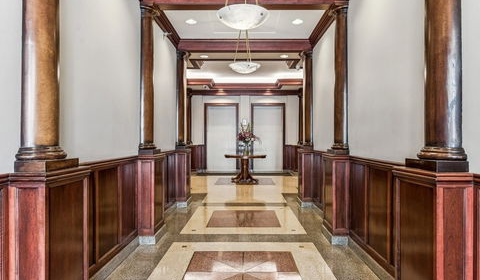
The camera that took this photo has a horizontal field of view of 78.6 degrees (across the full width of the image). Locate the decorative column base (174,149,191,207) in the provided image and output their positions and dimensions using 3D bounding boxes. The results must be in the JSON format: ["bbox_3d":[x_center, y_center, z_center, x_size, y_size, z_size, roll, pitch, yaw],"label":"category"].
[{"bbox_3d":[-1.030,0.680,5.370,0.210,1.040,0.420,0,0,1],"label":"decorative column base"}]

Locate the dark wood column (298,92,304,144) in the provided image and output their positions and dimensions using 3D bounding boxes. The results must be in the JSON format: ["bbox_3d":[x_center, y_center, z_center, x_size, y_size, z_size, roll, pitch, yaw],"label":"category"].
[{"bbox_3d":[1.794,-0.692,8.461,0.251,1.710,0.251,0,0,1],"label":"dark wood column"}]

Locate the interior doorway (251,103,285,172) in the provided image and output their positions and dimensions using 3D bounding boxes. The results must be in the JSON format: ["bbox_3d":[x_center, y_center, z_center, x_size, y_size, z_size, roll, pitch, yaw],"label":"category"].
[{"bbox_3d":[0.992,-0.095,10.472,1.220,2.451,0.148,0,0,1],"label":"interior doorway"}]

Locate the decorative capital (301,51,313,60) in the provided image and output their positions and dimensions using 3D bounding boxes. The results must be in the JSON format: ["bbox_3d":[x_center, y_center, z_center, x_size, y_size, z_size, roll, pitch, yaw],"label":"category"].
[{"bbox_3d":[1.192,-1.470,5.097,0.262,0.160,0.296,0,0,1],"label":"decorative capital"}]

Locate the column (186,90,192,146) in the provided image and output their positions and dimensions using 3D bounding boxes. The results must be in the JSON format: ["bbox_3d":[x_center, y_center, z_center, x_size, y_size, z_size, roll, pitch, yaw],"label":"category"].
[{"bbox_3d":[-1.511,-0.692,8.521,0.251,1.710,0.251,0,0,1],"label":"column"}]

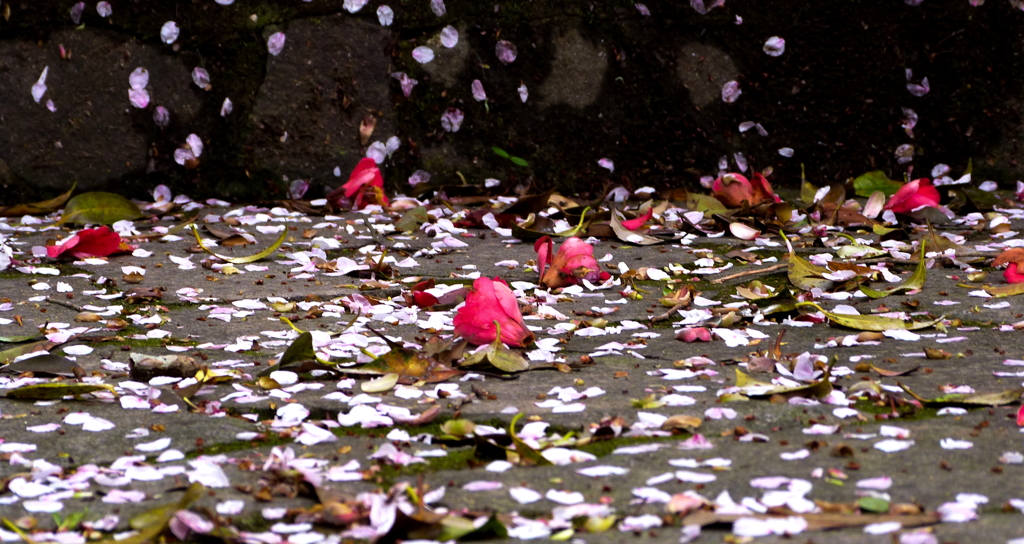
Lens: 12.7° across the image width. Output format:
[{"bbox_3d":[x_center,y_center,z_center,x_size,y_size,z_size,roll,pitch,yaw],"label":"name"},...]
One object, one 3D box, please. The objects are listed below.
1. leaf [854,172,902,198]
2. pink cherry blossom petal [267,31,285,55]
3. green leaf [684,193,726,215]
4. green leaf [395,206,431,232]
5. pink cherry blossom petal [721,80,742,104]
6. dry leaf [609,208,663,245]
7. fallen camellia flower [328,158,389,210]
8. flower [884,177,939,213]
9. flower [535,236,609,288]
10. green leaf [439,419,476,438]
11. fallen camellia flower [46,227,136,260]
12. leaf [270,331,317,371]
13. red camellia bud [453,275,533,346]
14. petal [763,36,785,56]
[{"bbox_3d":[0.285,-0.068,3.533,0.044,0.020,0.022,0,6,0],"label":"leaf"},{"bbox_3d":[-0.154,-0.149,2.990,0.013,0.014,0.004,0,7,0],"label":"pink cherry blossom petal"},{"bbox_3d":[0.123,-0.043,2.890,0.029,0.013,0.020,0,7,0],"label":"green leaf"},{"bbox_3d":[-0.062,-0.033,2.870,0.023,0.015,0.022,0,7,0],"label":"green leaf"},{"bbox_3d":[0.148,-0.121,3.080,0.014,0.015,0.004,0,7,0],"label":"pink cherry blossom petal"},{"bbox_3d":[0.086,-0.032,3.186,0.037,0.023,0.025,0,6,0],"label":"dry leaf"},{"bbox_3d":[-0.116,-0.067,3.458,0.047,0.037,0.045,-4,7,-35],"label":"fallen camellia flower"},{"bbox_3d":[0.264,-0.050,3.020,0.038,0.025,0.037,-2,7,-18],"label":"flower"},{"bbox_3d":[0.034,-0.005,2.550,0.042,0.026,0.036,0,7,6],"label":"flower"},{"bbox_3d":[-0.024,0.069,2.030,0.016,0.008,0.012,0,7,0],"label":"green leaf"},{"bbox_3d":[-0.246,-0.017,2.680,0.052,0.018,0.038,2,8,18],"label":"fallen camellia flower"},{"bbox_3d":[-0.108,0.039,2.270,0.023,0.019,0.022,0,7,0],"label":"leaf"},{"bbox_3d":[-0.009,0.020,2.350,0.041,0.036,0.042,-6,9,-40],"label":"red camellia bud"},{"bbox_3d":[0.177,-0.152,3.090,0.015,0.014,0.004,0,7,0],"label":"petal"}]

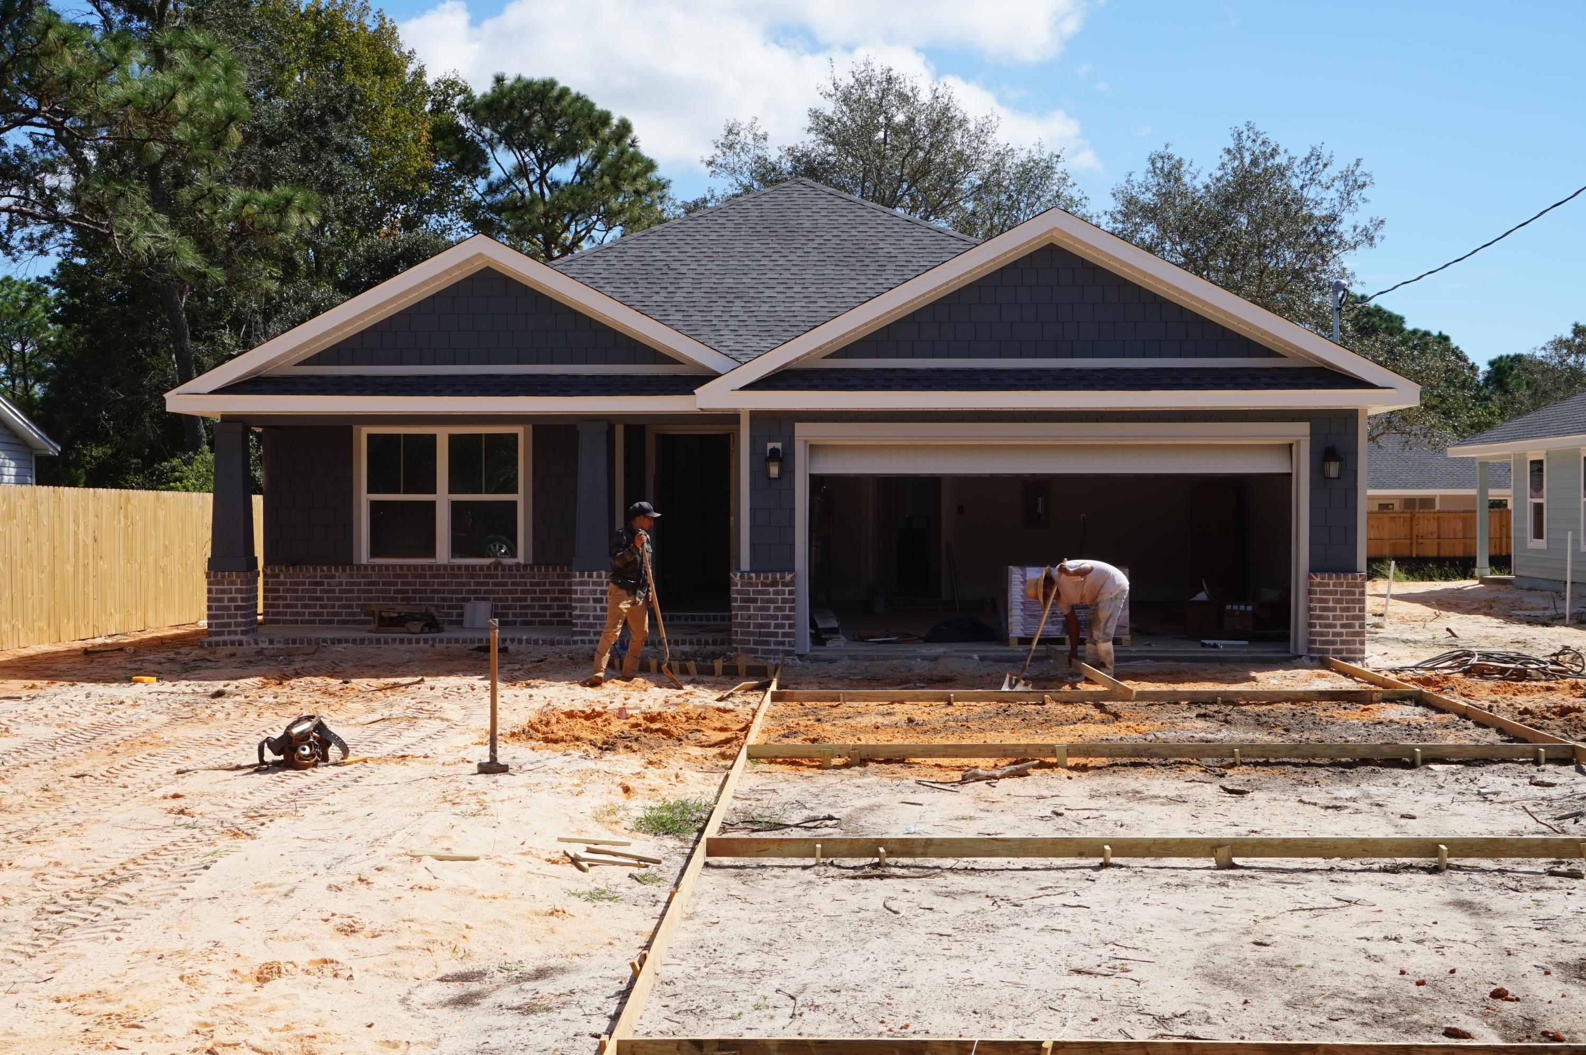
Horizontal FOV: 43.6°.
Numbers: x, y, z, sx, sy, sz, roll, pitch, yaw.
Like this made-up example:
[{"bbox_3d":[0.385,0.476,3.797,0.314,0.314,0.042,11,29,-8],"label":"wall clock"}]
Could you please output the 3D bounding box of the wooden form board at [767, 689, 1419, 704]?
[{"bbox_3d":[2.542,1.412,16.570,5.430,0.092,0.038,0,0,1],"label":"wooden form board"}]

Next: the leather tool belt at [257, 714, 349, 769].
[{"bbox_3d":[-3.026,1.326,12.250,0.540,0.300,0.300,0,0,0],"label":"leather tool belt"}]

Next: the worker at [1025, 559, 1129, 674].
[{"bbox_3d":[2.584,0.838,18.000,0.900,1.080,0.520,0,0,-9],"label":"worker"}]

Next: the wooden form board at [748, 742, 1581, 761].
[{"bbox_3d":[2.432,1.482,13.090,5.460,0.092,0.038,0,0,1],"label":"wooden form board"}]

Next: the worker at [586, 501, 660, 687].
[{"bbox_3d":[-1.525,0.601,17.800,0.600,1.650,0.500,0,0,12],"label":"worker"}]

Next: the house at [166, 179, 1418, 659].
[{"bbox_3d":[0.150,-1.650,26.500,12.400,5.800,14.300,0,0,2],"label":"house"}]

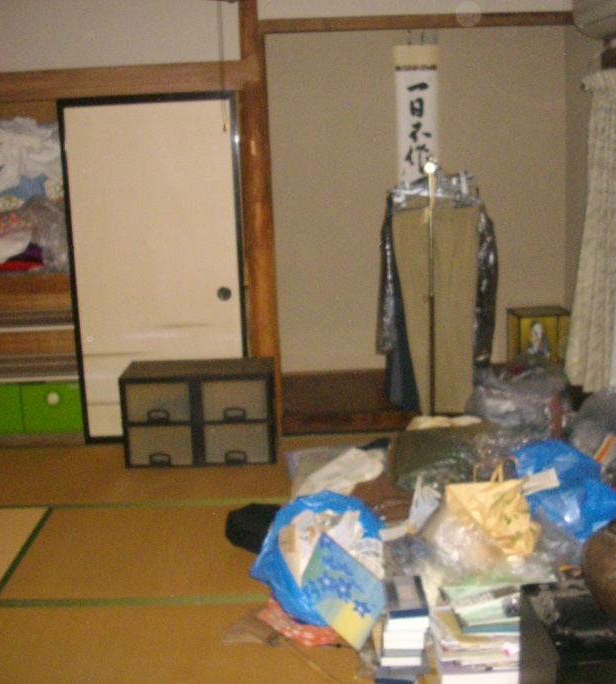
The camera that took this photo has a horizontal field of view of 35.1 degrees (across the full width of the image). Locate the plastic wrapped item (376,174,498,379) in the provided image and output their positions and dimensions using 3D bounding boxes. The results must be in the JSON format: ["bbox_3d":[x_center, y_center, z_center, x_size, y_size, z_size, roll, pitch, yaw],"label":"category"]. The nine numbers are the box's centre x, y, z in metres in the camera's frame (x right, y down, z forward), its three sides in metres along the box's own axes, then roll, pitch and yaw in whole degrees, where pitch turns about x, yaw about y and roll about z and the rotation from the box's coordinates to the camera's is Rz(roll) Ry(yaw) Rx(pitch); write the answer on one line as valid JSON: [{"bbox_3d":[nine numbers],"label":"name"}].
[{"bbox_3d":[0.657,-0.328,4.936,0.590,0.990,0.350,-2,12,1],"label":"plastic wrapped item"}]

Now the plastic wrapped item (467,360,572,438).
[{"bbox_3d":[1.050,0.245,4.841,0.460,0.360,0.400,-2,12,1],"label":"plastic wrapped item"}]

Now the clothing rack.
[{"bbox_3d":[0.654,-0.248,4.896,0.440,1.290,0.460,-2,12,1],"label":"clothing rack"}]

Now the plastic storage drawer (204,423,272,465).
[{"bbox_3d":[-0.331,0.442,4.806,0.320,0.215,0.330,-2,12,1],"label":"plastic storage drawer"}]

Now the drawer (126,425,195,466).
[{"bbox_3d":[-0.694,0.456,4.813,0.317,0.210,0.330,-2,12,1],"label":"drawer"}]

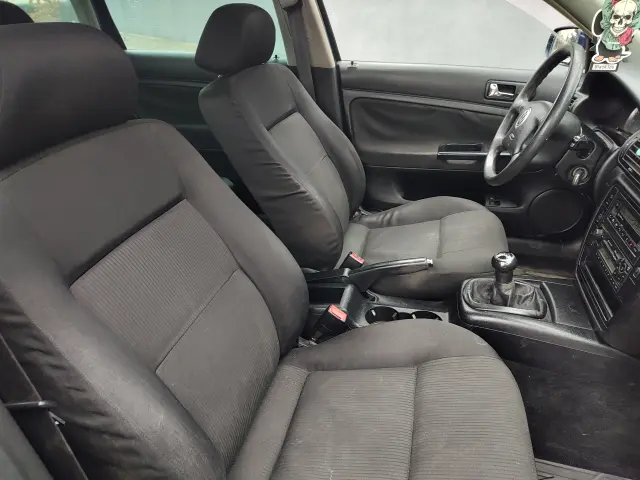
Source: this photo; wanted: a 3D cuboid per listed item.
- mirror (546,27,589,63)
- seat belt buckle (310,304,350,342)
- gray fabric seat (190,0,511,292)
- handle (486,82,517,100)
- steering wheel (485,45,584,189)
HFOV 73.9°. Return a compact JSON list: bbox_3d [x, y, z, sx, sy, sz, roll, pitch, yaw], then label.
[{"bbox_3d":[0.871,-0.670,1.473,0.100,0.140,0.205,0,29,0],"label":"mirror"},{"bbox_3d":[0.021,0.195,0.989,0.052,0.095,0.030,40,32,-8],"label":"seat belt buckle"},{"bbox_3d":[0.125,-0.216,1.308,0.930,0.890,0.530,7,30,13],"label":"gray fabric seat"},{"bbox_3d":[0.597,-0.488,1.397,0.095,0.060,0.035,7,30,13],"label":"handle"},{"bbox_3d":[0.576,-0.311,1.115,0.110,0.385,0.385,25,33,2],"label":"steering wheel"}]

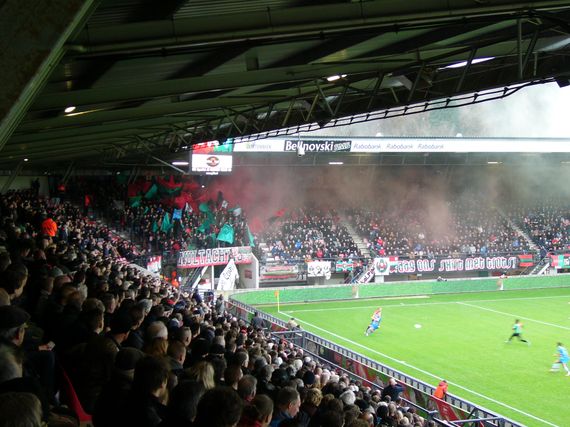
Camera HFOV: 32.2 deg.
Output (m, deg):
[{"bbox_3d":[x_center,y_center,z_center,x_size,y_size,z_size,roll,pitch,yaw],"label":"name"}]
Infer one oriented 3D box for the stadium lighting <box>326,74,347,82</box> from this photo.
[{"bbox_3d":[1.580,-4.101,30.000,0.300,0.200,1.400,-1,2,-21],"label":"stadium lighting"}]

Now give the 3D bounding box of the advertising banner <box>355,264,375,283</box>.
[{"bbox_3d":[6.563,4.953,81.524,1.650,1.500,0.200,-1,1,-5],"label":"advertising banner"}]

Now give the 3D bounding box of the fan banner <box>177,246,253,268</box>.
[{"bbox_3d":[-5.458,3.431,77.000,6.200,1.350,0.150,-2,2,-25],"label":"fan banner"}]

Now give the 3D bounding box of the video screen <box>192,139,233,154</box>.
[{"bbox_3d":[-5.430,-5.020,74.210,0.300,1.190,4.290,1,2,40],"label":"video screen"}]

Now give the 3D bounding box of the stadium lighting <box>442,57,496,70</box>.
[{"bbox_3d":[4.805,-3.949,26.000,0.300,0.200,2.400,-1,2,-21],"label":"stadium lighting"}]

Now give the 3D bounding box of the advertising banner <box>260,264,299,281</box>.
[{"bbox_3d":[-0.442,4.744,79.413,3.100,1.150,0.100,-1,2,-17],"label":"advertising banner"}]

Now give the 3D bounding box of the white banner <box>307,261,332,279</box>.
[{"bbox_3d":[2.808,4.558,80.386,2.100,1.300,0.100,-1,2,-17],"label":"white banner"}]

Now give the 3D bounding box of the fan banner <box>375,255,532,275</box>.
[{"bbox_3d":[14.304,4.287,83.839,14.800,1.350,0.150,-1,2,-17],"label":"fan banner"}]

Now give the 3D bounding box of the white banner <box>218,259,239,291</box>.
[{"bbox_3d":[-4.377,4.725,76.500,1.600,2.500,0.200,-1,1,-9],"label":"white banner"}]

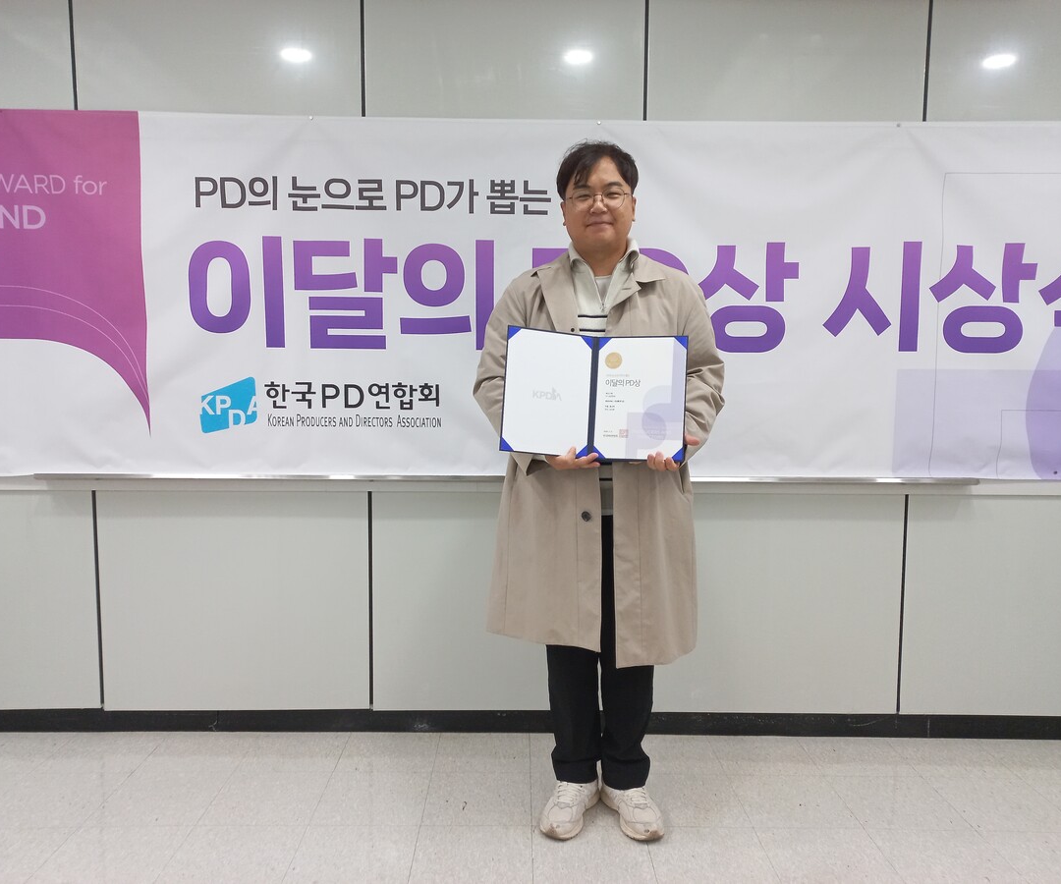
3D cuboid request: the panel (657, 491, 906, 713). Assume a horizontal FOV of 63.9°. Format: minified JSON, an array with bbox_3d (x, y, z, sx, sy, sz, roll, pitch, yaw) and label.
[{"bbox_3d":[0.781,0.534,2.798,0.855,0.731,0.030,0,5,-1],"label":"panel"}]

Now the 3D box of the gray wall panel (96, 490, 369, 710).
[{"bbox_3d":[-0.968,0.519,2.780,0.855,0.731,0.030,0,5,-1],"label":"gray wall panel"}]

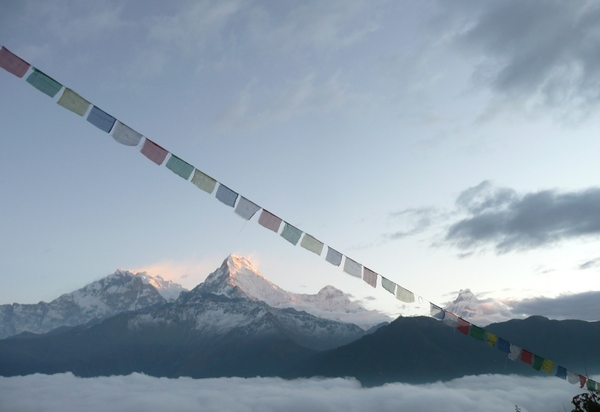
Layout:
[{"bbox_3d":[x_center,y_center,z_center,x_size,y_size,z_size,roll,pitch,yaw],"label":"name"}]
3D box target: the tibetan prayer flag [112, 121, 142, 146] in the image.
[{"bbox_3d":[-1.569,-0.651,4.424,0.250,0.169,0.025,33,-43,-21],"label":"tibetan prayer flag"}]

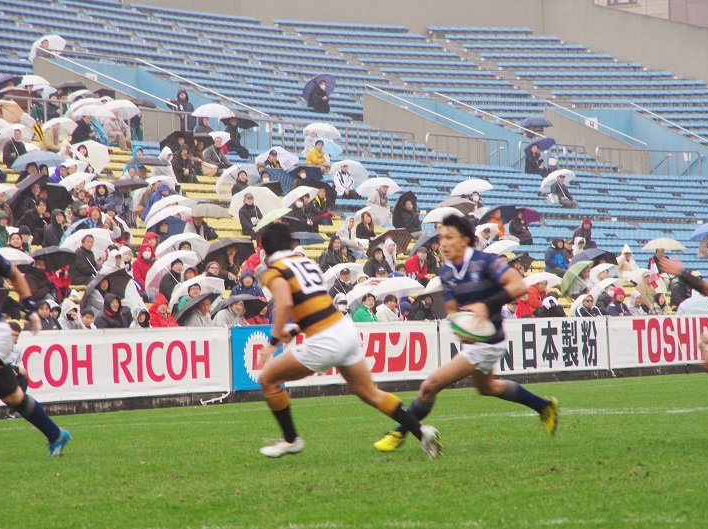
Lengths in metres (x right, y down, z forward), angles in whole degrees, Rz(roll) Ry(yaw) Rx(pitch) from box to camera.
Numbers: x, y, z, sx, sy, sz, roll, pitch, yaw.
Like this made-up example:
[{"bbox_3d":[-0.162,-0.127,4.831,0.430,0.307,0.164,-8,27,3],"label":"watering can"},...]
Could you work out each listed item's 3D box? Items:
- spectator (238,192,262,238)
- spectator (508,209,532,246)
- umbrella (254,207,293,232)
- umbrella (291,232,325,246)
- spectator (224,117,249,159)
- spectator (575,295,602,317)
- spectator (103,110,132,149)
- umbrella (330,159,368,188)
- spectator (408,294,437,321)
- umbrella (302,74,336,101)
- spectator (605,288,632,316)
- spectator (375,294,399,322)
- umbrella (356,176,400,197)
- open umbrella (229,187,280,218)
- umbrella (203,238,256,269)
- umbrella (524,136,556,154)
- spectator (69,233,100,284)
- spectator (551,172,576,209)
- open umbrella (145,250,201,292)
[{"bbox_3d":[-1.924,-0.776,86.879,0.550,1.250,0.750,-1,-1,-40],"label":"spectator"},{"bbox_3d":[4.133,-0.704,107.875,0.750,1.250,0.520,-1,-1,42],"label":"spectator"},{"bbox_3d":[-1.534,-0.766,90.992,0.950,0.780,0.950,-34,-3,26],"label":"umbrella"},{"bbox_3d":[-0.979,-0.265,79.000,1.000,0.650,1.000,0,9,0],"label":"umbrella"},{"bbox_3d":[-2.842,-3.083,111.924,0.750,1.200,0.580,-3,-1,33],"label":"spectator"},{"bbox_3d":[4.701,1.232,89.000,0.560,1.240,0.800,-2,-1,-28],"label":"spectator"},{"bbox_3d":[-5.413,-3.046,104.404,0.580,1.200,0.750,-1,-1,-45],"label":"spectator"},{"bbox_3d":[-0.105,-2.111,110.898,1.000,0.780,1.000,-2,-47,-2],"label":"umbrella"},{"bbox_3d":[1.270,1.156,76.836,0.540,1.250,0.750,0,-1,-28],"label":"spectator"},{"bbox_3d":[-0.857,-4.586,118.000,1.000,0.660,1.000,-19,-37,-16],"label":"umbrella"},{"bbox_3d":[4.844,1.007,82.000,0.560,1.150,0.700,0,0,-41],"label":"spectator"},{"bbox_3d":[0.539,1.061,72.000,0.700,1.150,0.520,-1,0,35],"label":"spectator"},{"bbox_3d":[0.567,-1.618,100.993,1.000,0.780,1.000,-2,-1,0],"label":"umbrella"},{"bbox_3d":[-1.920,-1.240,89.728,1.060,0.780,1.060,-21,-44,5],"label":"open umbrella"},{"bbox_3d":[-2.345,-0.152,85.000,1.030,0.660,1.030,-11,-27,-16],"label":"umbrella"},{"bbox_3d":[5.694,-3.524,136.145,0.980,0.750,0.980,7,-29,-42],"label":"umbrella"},{"bbox_3d":[-4.054,0.168,69.902,0.750,1.250,0.550,-2,-1,38],"label":"spectator"},{"bbox_3d":[5.960,-1.886,126.115,0.780,1.250,0.560,-2,-1,35],"label":"spectator"},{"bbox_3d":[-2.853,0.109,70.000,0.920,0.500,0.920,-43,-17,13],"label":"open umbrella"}]

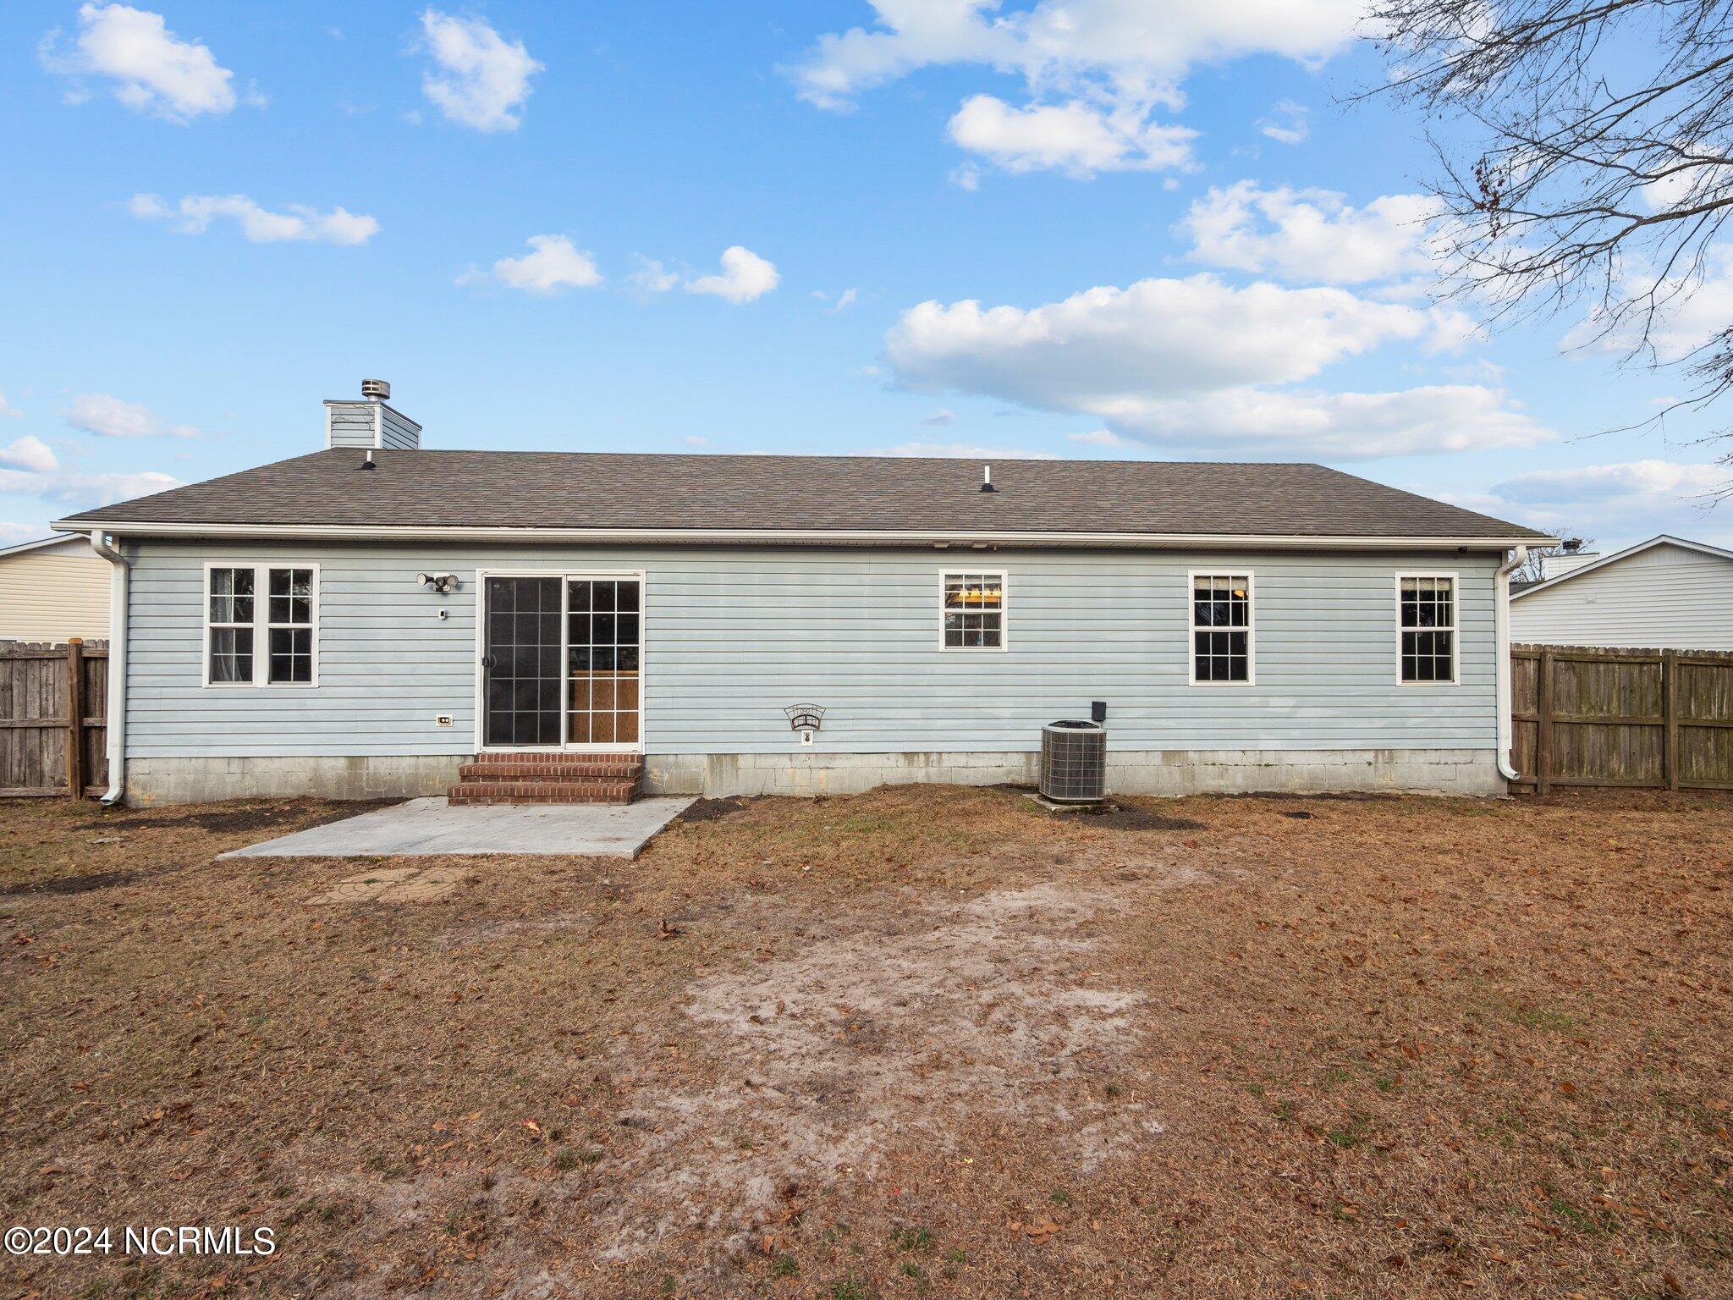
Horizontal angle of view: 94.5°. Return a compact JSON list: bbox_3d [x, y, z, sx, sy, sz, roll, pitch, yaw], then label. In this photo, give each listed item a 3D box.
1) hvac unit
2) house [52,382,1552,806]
[{"bbox_3d":[2.195,1.159,8.611,0.600,0.790,0.600,0,-1,-3],"label":"hvac unit"},{"bbox_3d":[-0.542,-1.503,13.075,16.400,6.450,9.000,0,-1,-3],"label":"house"}]

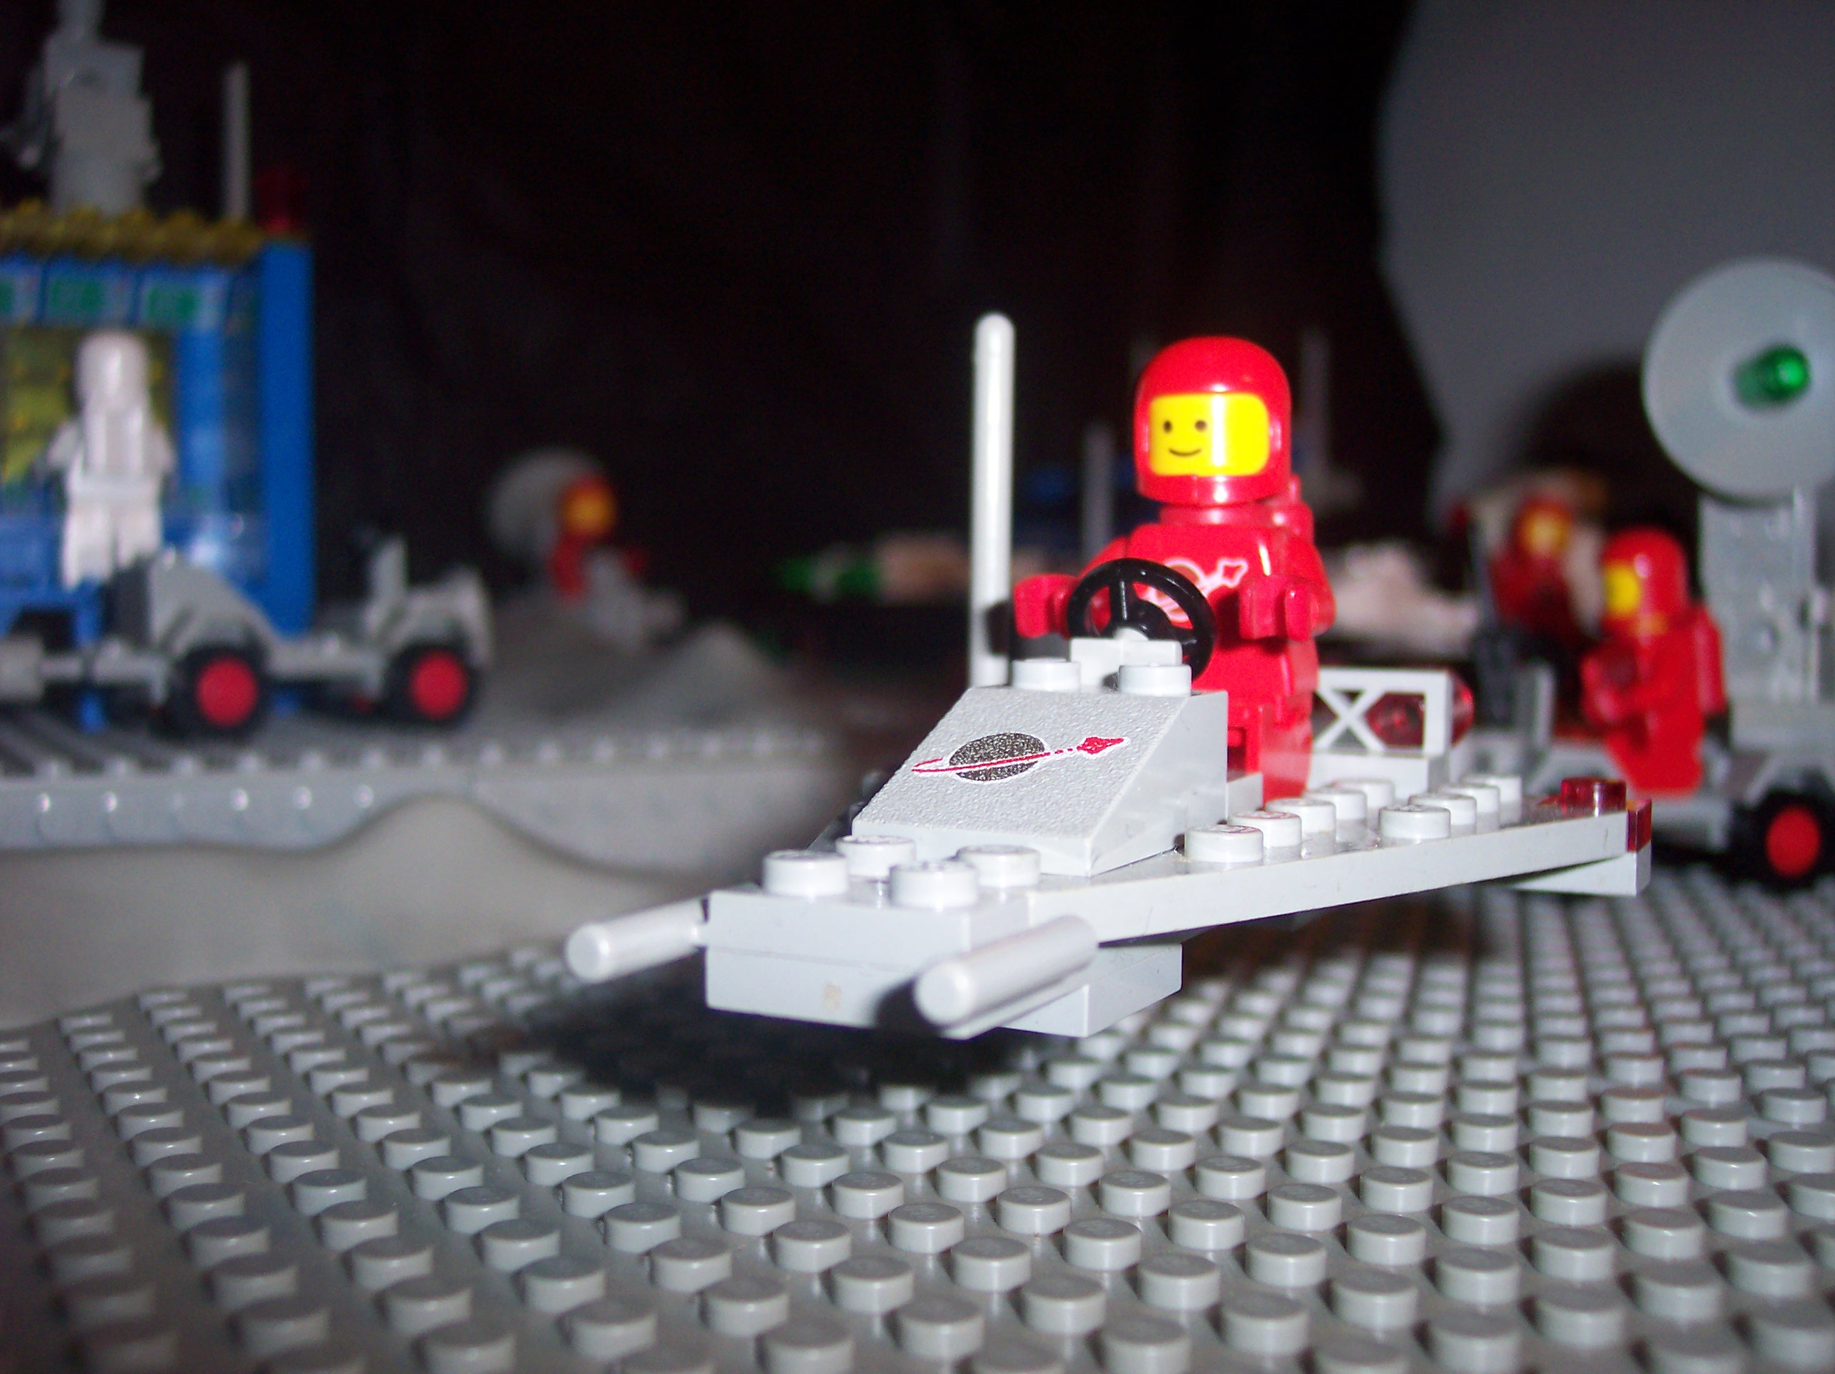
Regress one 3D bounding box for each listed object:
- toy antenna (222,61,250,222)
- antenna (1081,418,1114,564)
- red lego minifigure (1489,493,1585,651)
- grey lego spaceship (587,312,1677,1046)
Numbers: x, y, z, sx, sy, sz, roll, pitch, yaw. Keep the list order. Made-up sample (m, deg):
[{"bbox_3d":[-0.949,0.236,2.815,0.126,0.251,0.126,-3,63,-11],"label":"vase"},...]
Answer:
[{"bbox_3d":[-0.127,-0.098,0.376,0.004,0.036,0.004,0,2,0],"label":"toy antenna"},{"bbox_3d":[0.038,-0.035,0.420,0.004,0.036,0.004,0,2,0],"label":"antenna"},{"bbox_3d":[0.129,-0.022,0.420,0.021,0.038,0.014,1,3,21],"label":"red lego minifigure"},{"bbox_3d":[0.013,-0.005,0.140,0.064,0.049,0.087,2,4,28],"label":"grey lego spaceship"}]

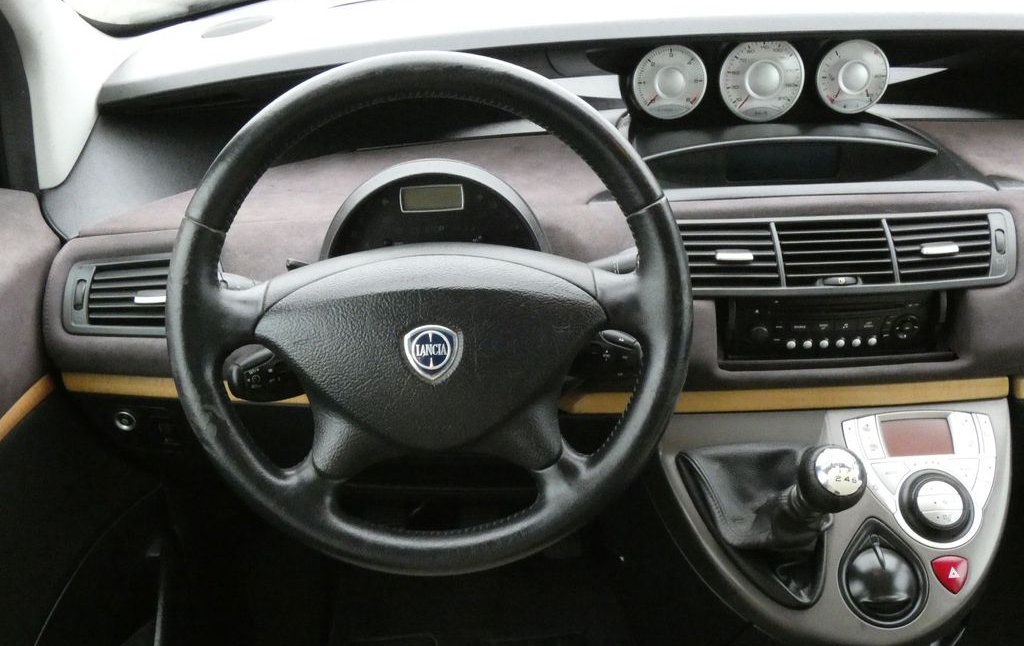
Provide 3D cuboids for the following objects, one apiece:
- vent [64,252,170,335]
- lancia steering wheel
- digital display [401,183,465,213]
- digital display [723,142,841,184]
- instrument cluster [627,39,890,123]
[{"bbox_3d":[-0.347,-0.023,1.015,0.150,0.030,0.077,-1,78,-2],"label":"vent"},{"bbox_3d":[-0.059,-0.006,0.804,0.385,0.385,0.095,-2,3,-4],"label":"lancia steering wheel"},{"bbox_3d":[-0.074,-0.116,0.991,0.060,0.029,0.012,-2,4,-4],"label":"digital display"},{"bbox_3d":[0.289,-0.173,1.147,0.122,0.046,0.015,-2,9,-4],"label":"digital display"},{"bbox_3d":[0.275,-0.279,1.208,0.295,0.105,0.060,1,22,0],"label":"instrument cluster"}]

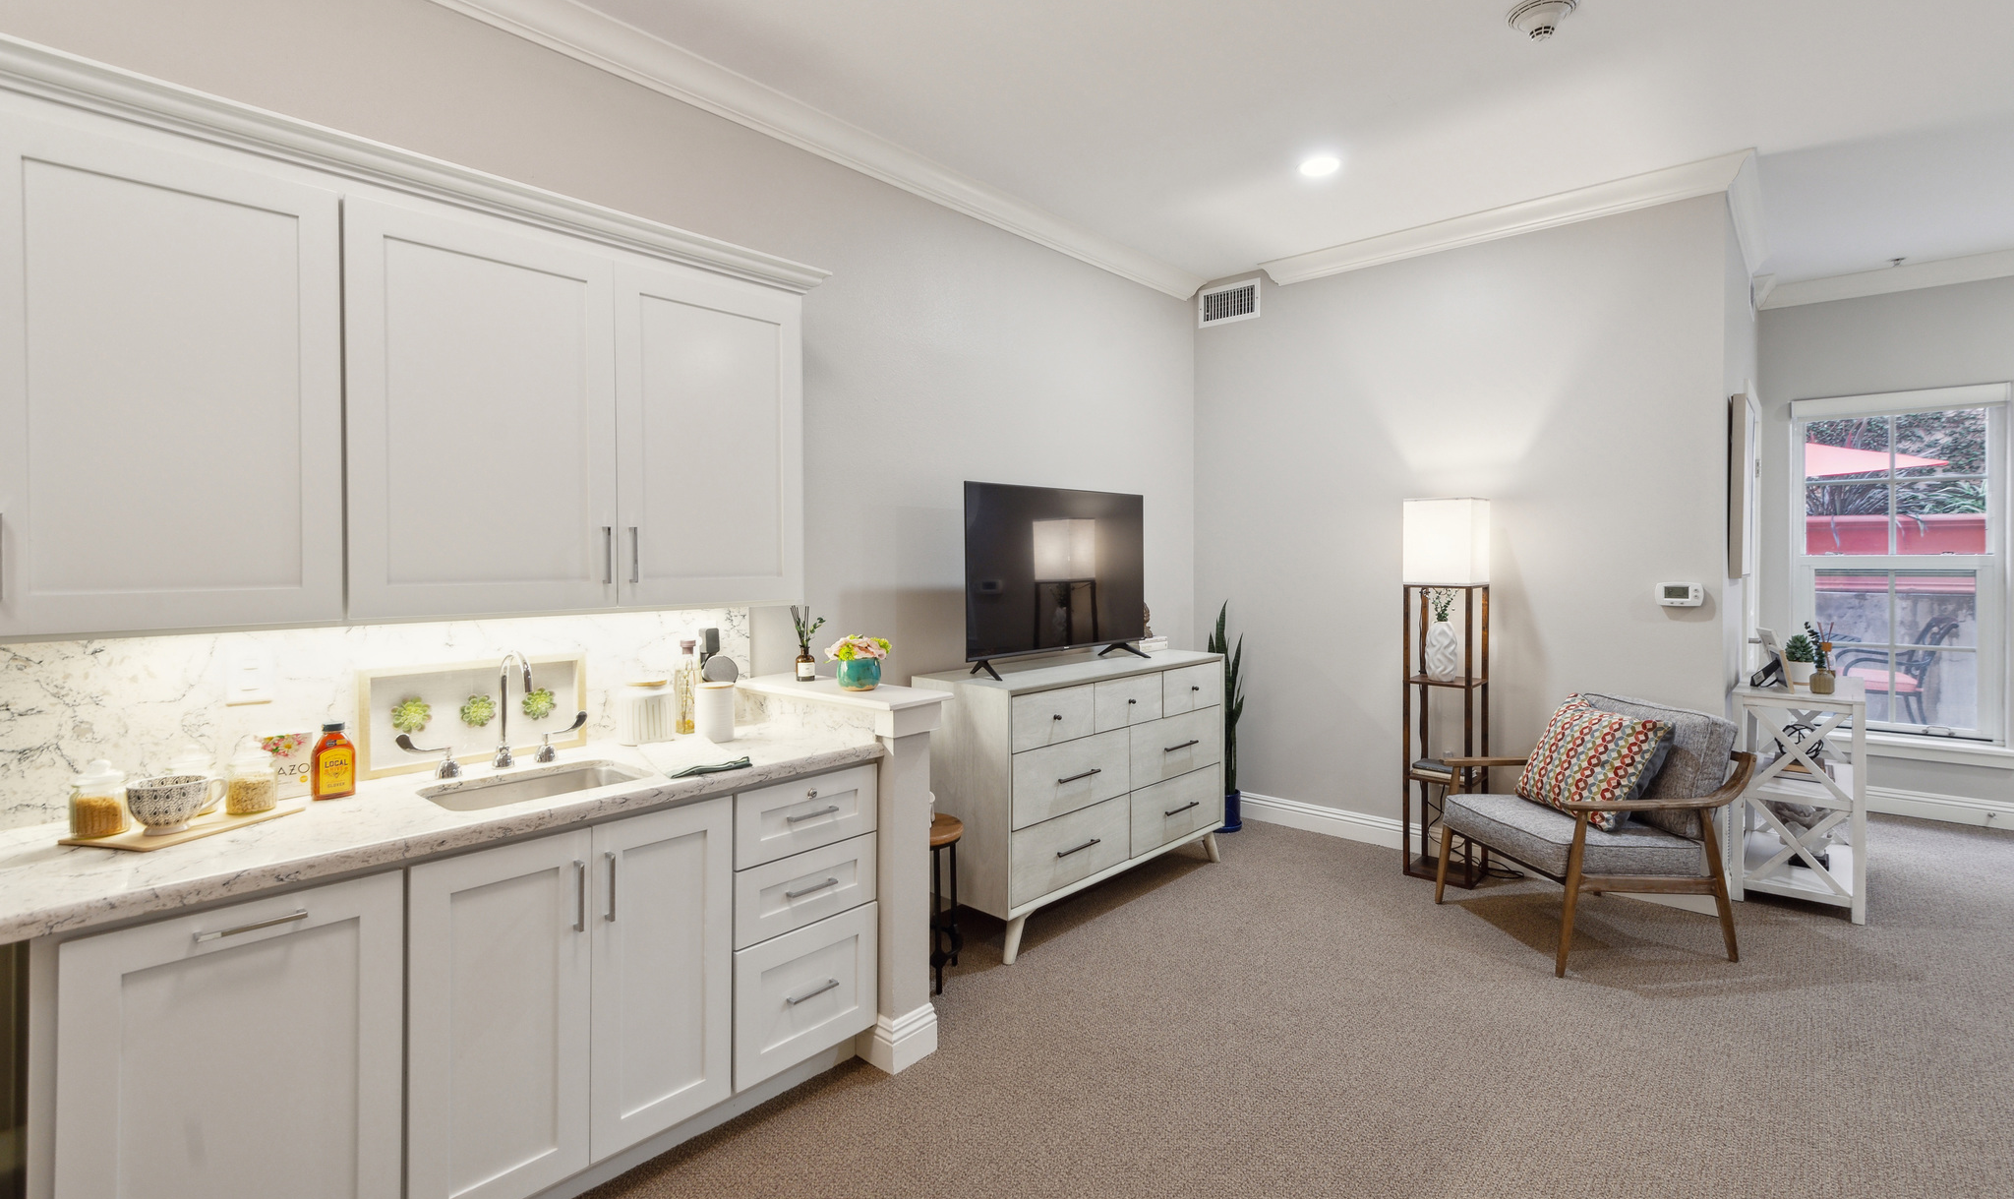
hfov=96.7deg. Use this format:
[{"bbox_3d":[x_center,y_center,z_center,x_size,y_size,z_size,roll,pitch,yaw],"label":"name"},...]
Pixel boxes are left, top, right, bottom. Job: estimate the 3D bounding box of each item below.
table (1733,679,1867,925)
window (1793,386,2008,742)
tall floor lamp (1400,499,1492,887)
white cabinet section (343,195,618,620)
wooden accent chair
[{"bbox_3d":[3.305,0.767,3.726,0.384,0.820,0.864,2,2,42],"label":"table"},{"bbox_3d":[4.649,-0.184,4.685,0.796,1.788,0.100,2,2,43],"label":"window"},{"bbox_3d":[1.878,0.379,3.821,0.262,1.590,0.262,2,3,42],"label":"tall floor lamp"},{"bbox_3d":[-1.234,-0.389,2.059,0.314,0.829,0.534,2,2,42],"label":"white cabinet section"},{"bbox_3d":[2.120,0.794,3.253,0.823,0.811,0.660,0,2,-9],"label":"wooden accent chair"}]

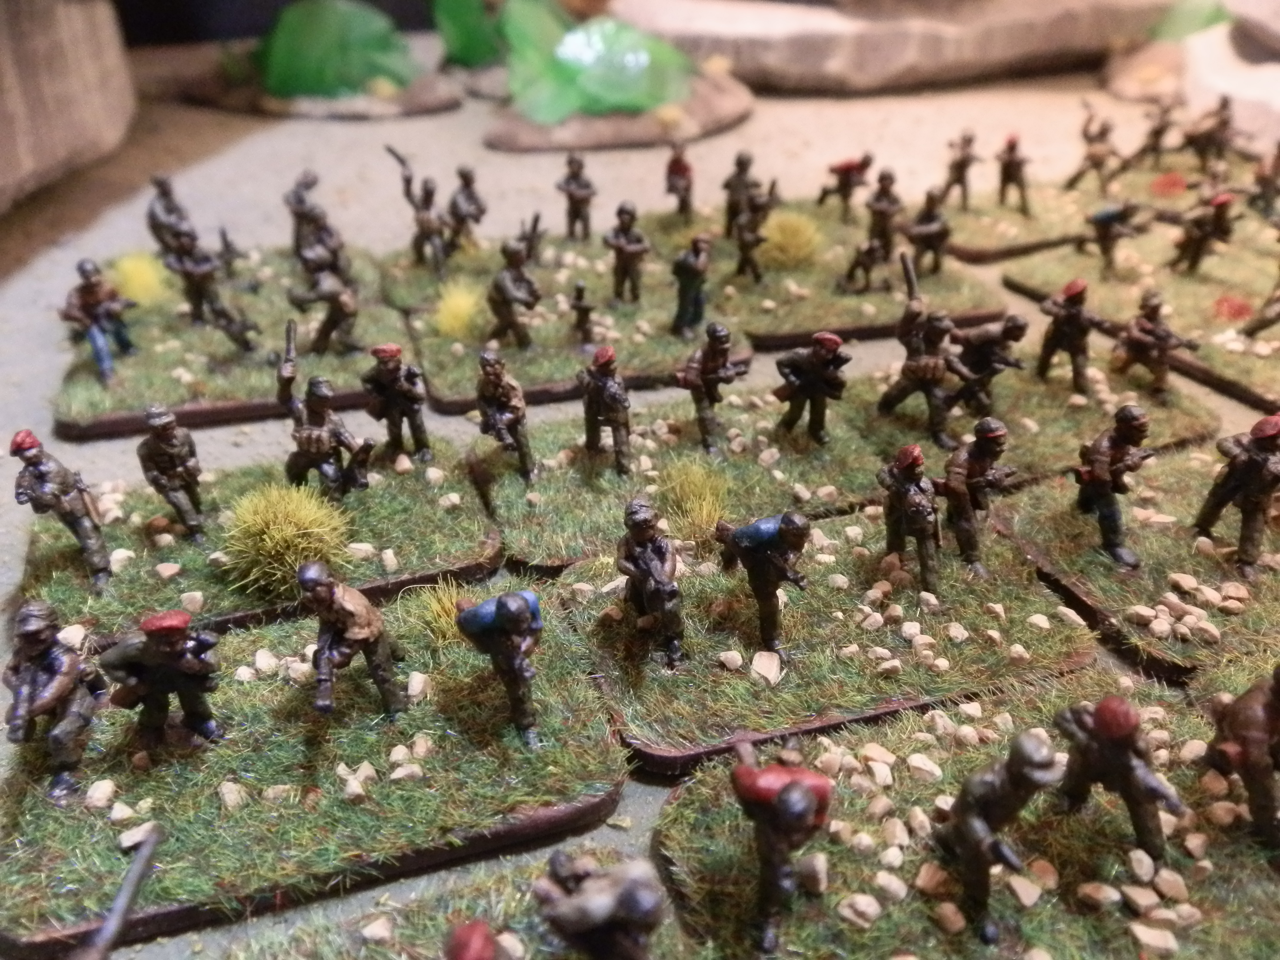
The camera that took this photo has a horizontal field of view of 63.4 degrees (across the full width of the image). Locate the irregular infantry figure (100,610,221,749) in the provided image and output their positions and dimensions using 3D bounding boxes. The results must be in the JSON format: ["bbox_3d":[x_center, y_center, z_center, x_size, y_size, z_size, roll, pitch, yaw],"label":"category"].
[{"bbox_3d":[-0.040,0.016,0.088,0.009,0.014,0.007,-16,35,-25],"label":"irregular infantry figure"}]

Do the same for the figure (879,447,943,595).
[{"bbox_3d":[0.025,0.004,0.097,0.006,0.015,0.006,-12,28,-13],"label":"figure"}]

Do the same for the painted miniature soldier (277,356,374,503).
[{"bbox_3d":[-0.038,-0.006,0.125,0.011,0.016,0.010,-14,28,-18],"label":"painted miniature soldier"}]

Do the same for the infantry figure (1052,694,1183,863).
[{"bbox_3d":[0.036,0.022,0.079,0.009,0.015,0.008,-2,31,-3],"label":"infantry figure"}]

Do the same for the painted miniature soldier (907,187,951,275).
[{"bbox_3d":[0.059,-0.051,0.211,0.008,0.017,0.008,22,36,35],"label":"painted miniature soldier"}]

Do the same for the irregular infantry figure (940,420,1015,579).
[{"bbox_3d":[0.036,0.002,0.112,0.007,0.018,0.009,-24,36,-36],"label":"irregular infantry figure"}]

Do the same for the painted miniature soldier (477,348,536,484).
[{"bbox_3d":[-0.017,-0.008,0.134,0.007,0.018,0.008,3,29,6],"label":"painted miniature soldier"}]

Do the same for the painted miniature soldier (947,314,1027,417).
[{"bbox_3d":[0.044,-0.015,0.133,0.010,0.013,0.007,4,28,16],"label":"painted miniature soldier"}]

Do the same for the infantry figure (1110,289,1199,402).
[{"bbox_3d":[0.066,-0.017,0.134,0.008,0.014,0.011,-22,32,-31],"label":"infantry figure"}]

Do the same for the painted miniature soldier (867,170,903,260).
[{"bbox_3d":[0.052,-0.056,0.218,0.008,0.019,0.006,5,29,10],"label":"painted miniature soldier"}]

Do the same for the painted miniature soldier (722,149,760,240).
[{"bbox_3d":[0.023,-0.064,0.233,0.008,0.019,0.006,0,28,1],"label":"painted miniature soldier"}]

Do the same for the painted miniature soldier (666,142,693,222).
[{"bbox_3d":[0.009,-0.071,0.248,0.007,0.018,0.007,16,33,28],"label":"painted miniature soldier"}]

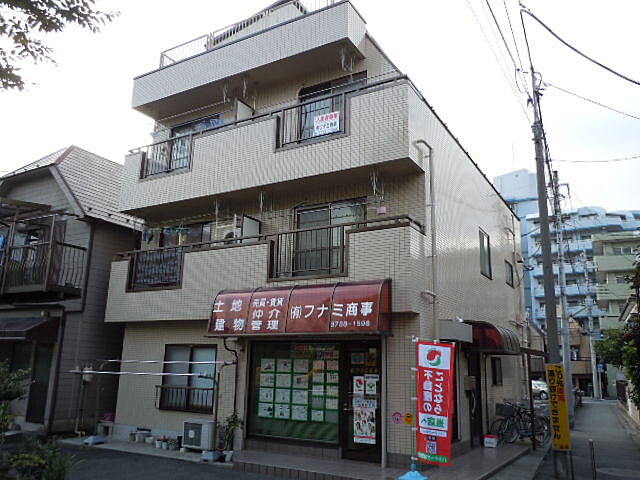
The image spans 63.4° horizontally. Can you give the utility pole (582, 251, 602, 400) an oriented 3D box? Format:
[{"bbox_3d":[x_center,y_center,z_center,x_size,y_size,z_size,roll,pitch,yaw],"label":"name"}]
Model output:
[{"bbox_3d":[18.436,5.597,35.215,0.400,10.000,0.400,-7,-16,30],"label":"utility pole"}]

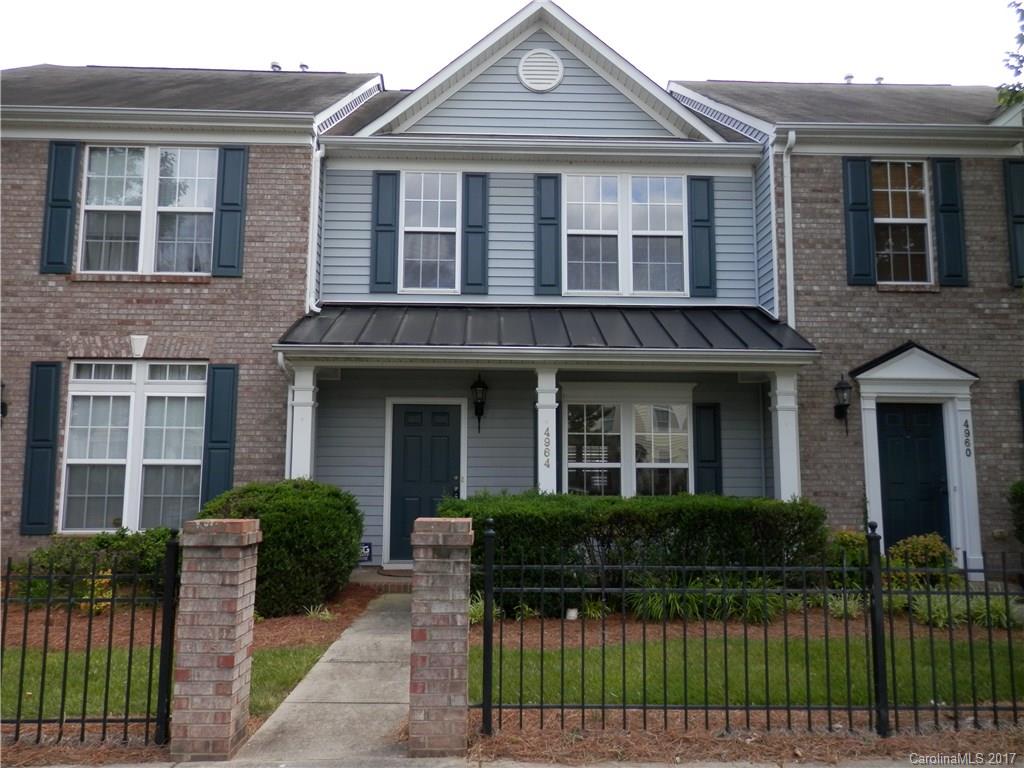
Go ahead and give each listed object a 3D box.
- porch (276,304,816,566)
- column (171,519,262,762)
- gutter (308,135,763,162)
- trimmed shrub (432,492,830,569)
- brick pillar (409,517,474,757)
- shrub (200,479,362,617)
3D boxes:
[{"bbox_3d":[0.383,0.605,8.970,6.110,3.510,1.650,1,-6,-1],"label":"porch"},{"bbox_3d":[-1.558,1.325,3.922,0.324,1.144,0.324,1,-6,-1],"label":"column"},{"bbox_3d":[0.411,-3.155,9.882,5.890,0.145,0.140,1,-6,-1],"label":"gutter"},{"bbox_3d":[1.216,1.718,7.629,4.020,1.140,1.100,1,-6,-1],"label":"trimmed shrub"},{"bbox_3d":[-0.372,1.328,3.981,0.324,1.174,0.324,1,-6,-1],"label":"brick pillar"},{"bbox_3d":[-2.409,1.625,7.605,1.750,1.250,1.550,1,-6,-1],"label":"shrub"}]

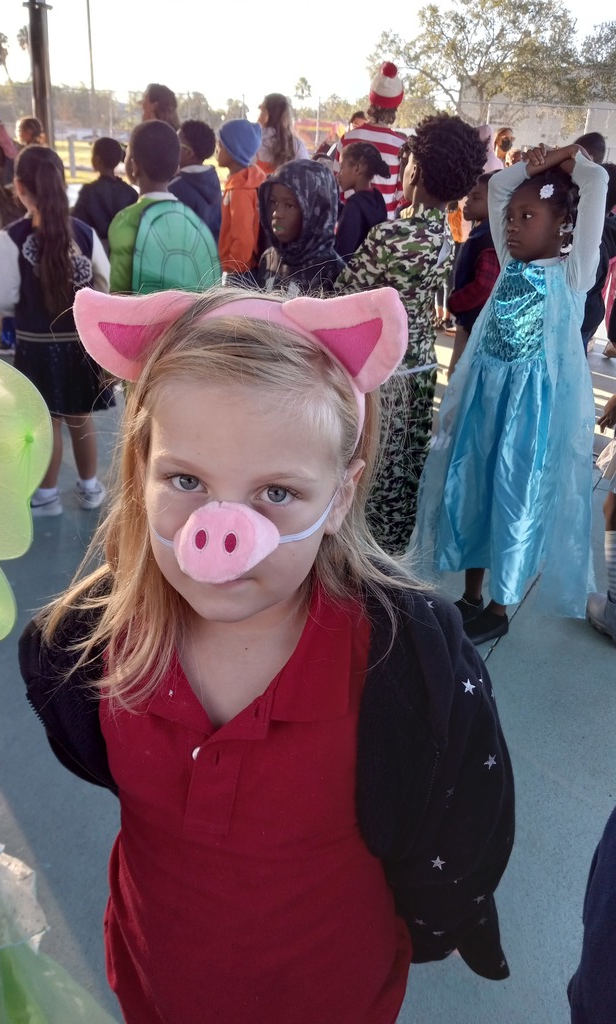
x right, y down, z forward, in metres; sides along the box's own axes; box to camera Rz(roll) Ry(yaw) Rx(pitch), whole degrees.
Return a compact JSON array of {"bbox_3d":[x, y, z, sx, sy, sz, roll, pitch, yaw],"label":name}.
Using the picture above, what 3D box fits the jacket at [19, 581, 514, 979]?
[{"bbox_3d":[-0.043,0.260,0.785,0.410,0.460,0.250,7,25,9],"label":"jacket"}]

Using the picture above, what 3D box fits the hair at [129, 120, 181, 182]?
[{"bbox_3d":[-0.488,-1.148,2.544,0.155,0.170,0.175,-8,27,-23],"label":"hair"}]

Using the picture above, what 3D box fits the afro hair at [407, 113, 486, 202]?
[{"bbox_3d":[0.357,-0.930,2.118,0.205,0.215,0.210,19,30,31],"label":"afro hair"}]

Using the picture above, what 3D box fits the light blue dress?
[{"bbox_3d":[0.574,-0.260,2.173,0.410,1.280,0.460,-17,31,-36],"label":"light blue dress"}]

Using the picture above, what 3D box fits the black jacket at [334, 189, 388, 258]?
[{"bbox_3d":[0.226,-1.213,3.568,0.230,0.470,0.330,9,26,14],"label":"black jacket"}]

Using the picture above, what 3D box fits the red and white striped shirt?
[{"bbox_3d":[0.351,-1.820,4.441,0.430,0.640,0.270,-8,27,-23],"label":"red and white striped shirt"}]

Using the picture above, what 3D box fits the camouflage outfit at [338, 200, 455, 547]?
[{"bbox_3d":[0.251,-0.315,2.386,0.360,1.120,0.270,-17,31,-36],"label":"camouflage outfit"}]

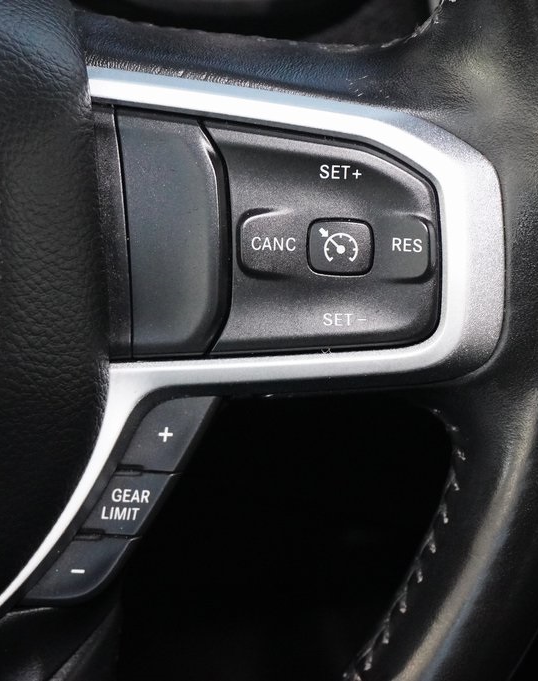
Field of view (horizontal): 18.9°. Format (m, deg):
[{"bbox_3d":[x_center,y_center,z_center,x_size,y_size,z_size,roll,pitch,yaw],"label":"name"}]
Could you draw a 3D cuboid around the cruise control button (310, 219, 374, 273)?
[{"bbox_3d":[0.015,-0.020,0.338,0.013,0.011,0.004,1,-2,3],"label":"cruise control button"}]

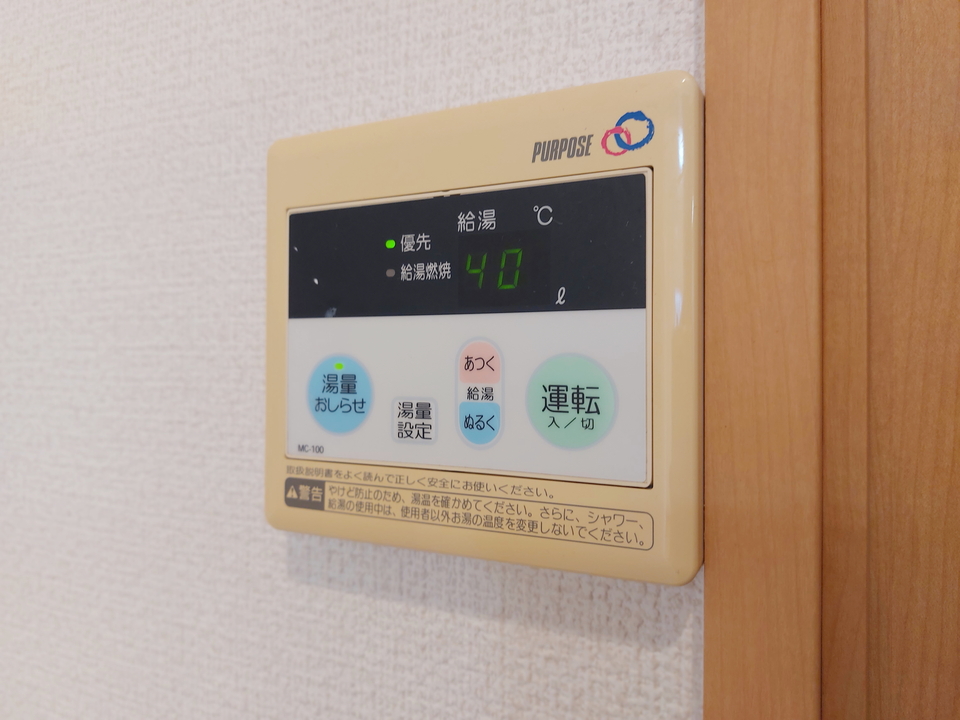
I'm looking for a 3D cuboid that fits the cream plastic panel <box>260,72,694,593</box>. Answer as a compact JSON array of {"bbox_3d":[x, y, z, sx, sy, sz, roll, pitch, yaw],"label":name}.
[{"bbox_3d":[-0.005,-0.007,0.184,0.128,0.120,0.019,0,0,25],"label":"cream plastic panel"}]

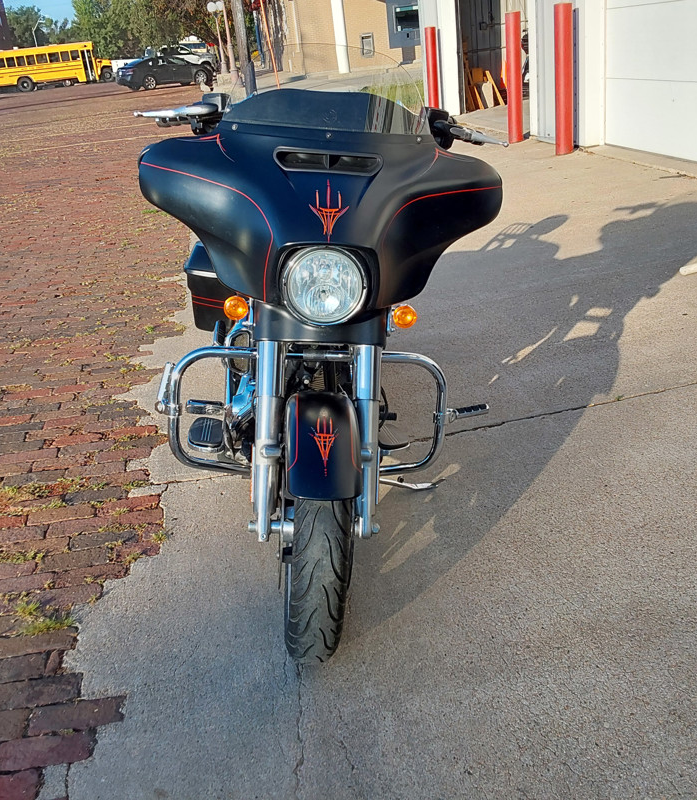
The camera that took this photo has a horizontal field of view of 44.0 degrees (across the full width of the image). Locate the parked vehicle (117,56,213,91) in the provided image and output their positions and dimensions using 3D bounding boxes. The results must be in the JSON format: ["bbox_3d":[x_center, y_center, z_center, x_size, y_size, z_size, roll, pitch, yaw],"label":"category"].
[{"bbox_3d":[-9.113,-16.307,42.941,4.870,1.470,1.830,-21,26,-35],"label":"parked vehicle"}]

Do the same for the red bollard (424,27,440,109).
[{"bbox_3d":[1.279,-4.949,13.140,0.170,1.360,0.170,-9,23,-7],"label":"red bollard"}]

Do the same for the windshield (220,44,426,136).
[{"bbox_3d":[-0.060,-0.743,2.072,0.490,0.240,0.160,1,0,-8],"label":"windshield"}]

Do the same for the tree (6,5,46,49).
[{"bbox_3d":[-39.382,-43.285,106.908,6.500,10.000,6.500,-7,22,0],"label":"tree"}]

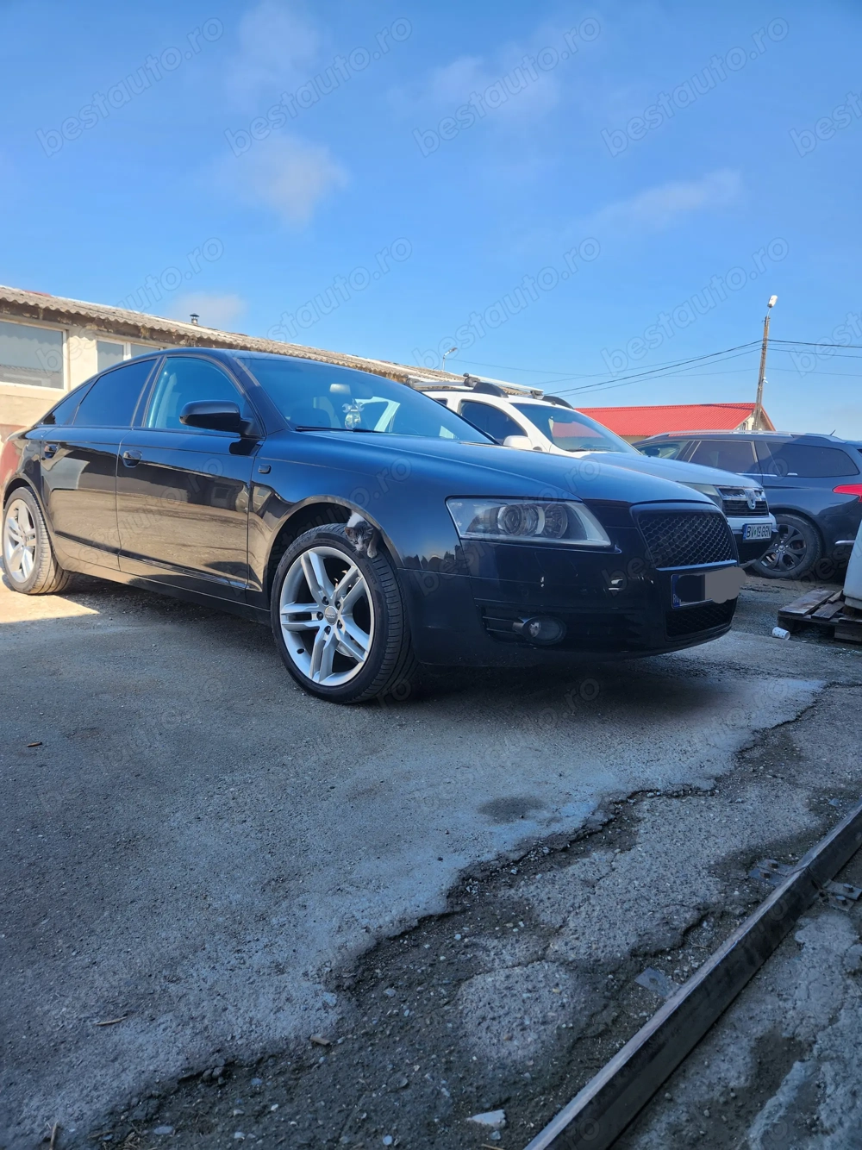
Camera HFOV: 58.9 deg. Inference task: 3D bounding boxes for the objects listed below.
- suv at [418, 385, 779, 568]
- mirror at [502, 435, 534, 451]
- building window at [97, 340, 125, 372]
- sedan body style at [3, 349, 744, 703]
[{"bbox_3d":[0.961,-0.853,7.194,4.315,1.680,1.850,10,10,44],"label":"suv"},{"bbox_3d":[0.686,-1.012,5.970,0.140,0.165,0.235,10,10,42],"label":"mirror"},{"bbox_3d":[-5.795,-3.707,13.813,0.100,0.970,0.538,9,9,41],"label":"building window"},{"bbox_3d":[-0.835,-0.488,4.306,4.916,1.455,1.900,9,9,41],"label":"sedan body style"}]

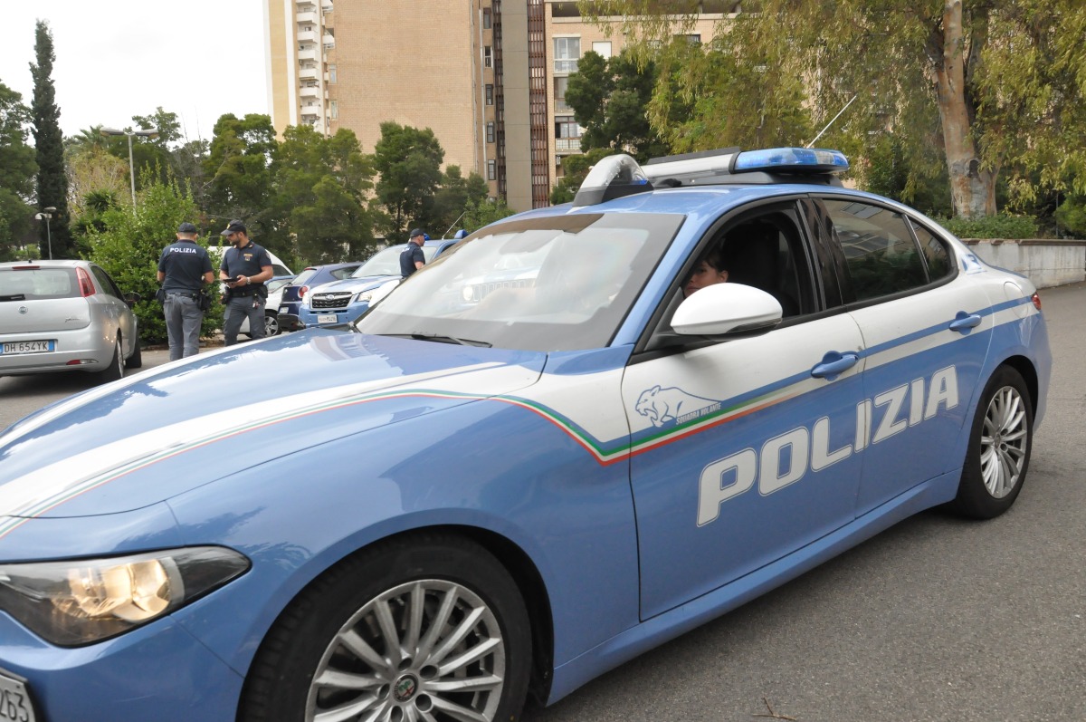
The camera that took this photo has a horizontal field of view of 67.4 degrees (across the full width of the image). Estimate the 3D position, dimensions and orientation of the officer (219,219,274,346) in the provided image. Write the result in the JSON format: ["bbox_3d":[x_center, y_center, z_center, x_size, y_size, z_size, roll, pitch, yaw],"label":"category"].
[{"bbox_3d":[-3.123,-0.573,8.601,0.560,1.810,0.440,-1,5,5],"label":"officer"}]

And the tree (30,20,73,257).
[{"bbox_3d":[-24.744,-10.399,41.000,2.300,13.600,2.300,-2,5,0],"label":"tree"}]

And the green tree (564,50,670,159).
[{"bbox_3d":[3.932,-9.682,41.367,5.600,11.870,5.400,-2,6,0],"label":"green tree"}]

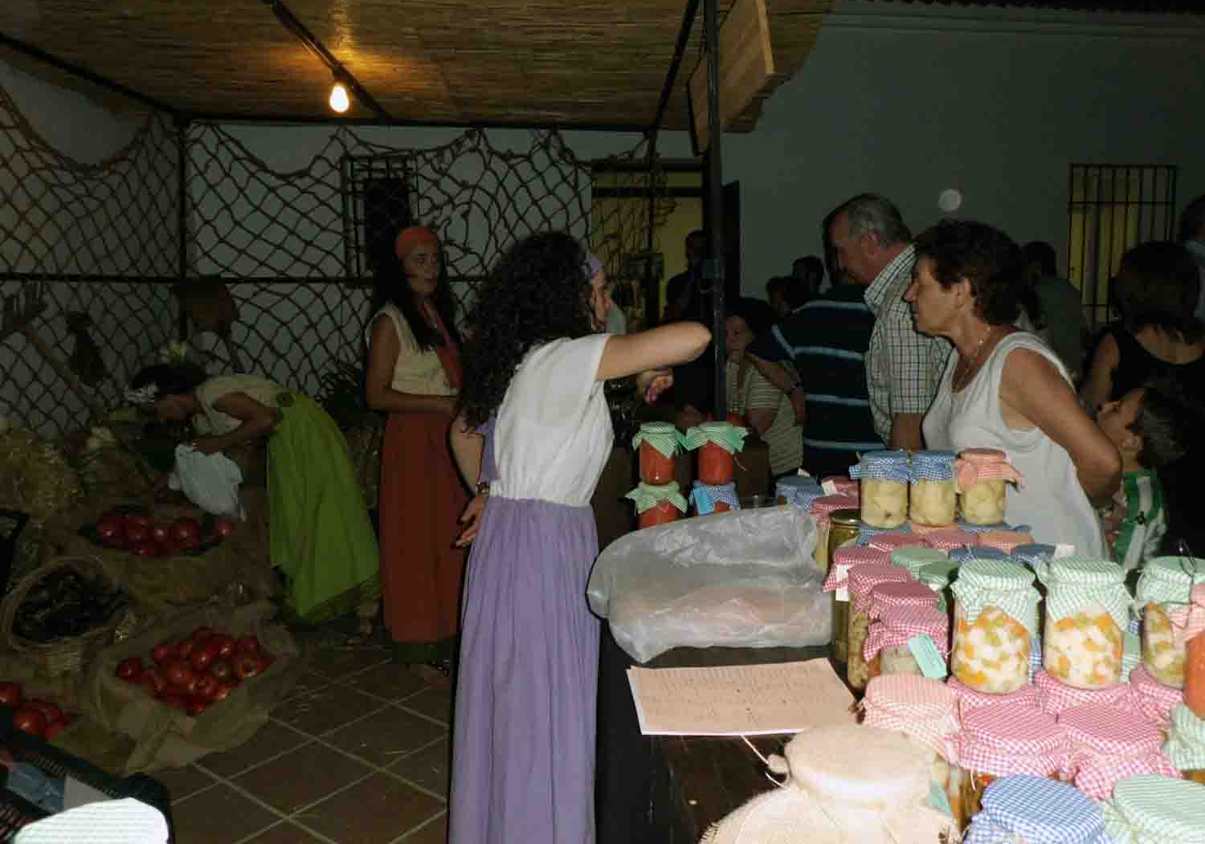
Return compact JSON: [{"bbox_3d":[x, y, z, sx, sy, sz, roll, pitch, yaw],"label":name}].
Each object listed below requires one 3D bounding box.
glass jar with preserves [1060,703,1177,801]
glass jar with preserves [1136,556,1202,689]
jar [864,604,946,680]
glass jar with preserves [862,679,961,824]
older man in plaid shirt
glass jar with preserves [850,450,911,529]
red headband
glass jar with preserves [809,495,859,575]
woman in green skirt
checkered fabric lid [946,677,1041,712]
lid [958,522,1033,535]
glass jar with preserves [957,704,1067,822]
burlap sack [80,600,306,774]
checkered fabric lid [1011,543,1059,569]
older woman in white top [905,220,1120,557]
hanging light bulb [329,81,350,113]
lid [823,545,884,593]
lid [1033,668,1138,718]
[{"bbox_3d":[0.478,0.301,0.847,0.100,0.050,0.100,-1,7,0],"label":"glass jar with preserves"},{"bbox_3d":[0.631,0.216,0.977,0.097,0.130,0.096,0,7,0],"label":"glass jar with preserves"},{"bbox_3d":[0.389,0.317,1.146,0.093,0.150,0.093,-1,7,0],"label":"jar"},{"bbox_3d":[0.323,0.353,0.957,0.104,0.132,0.104,0,7,0],"label":"glass jar with preserves"},{"bbox_3d":[0.782,0.264,2.416,0.400,1.695,0.500,1,8,12],"label":"older man in plaid shirt"},{"bbox_3d":[0.476,0.114,1.534,0.092,0.119,0.088,0,8,0],"label":"glass jar with preserves"},{"bbox_3d":[-0.669,-0.633,3.194,0.155,0.120,0.175,-5,8,-27],"label":"red headband"},{"bbox_3d":[0.451,0.223,1.730,0.095,0.155,0.095,0,8,0],"label":"glass jar with preserves"},{"bbox_3d":[-1.519,0.336,3.910,1.030,1.130,0.500,0,8,0],"label":"woman in green skirt"},{"bbox_3d":[0.420,0.301,0.974,0.106,0.036,0.106,0,7,0],"label":"checkered fabric lid"},{"bbox_3d":[0.670,0.191,1.549,0.115,0.043,0.100,0,8,0],"label":"lid"},{"bbox_3d":[0.374,0.345,0.829,0.089,0.155,0.089,0,8,0],"label":"glass jar with preserves"},{"bbox_3d":[-1.371,0.851,3.001,0.680,0.280,0.660,-1,7,0],"label":"burlap sack"},{"bbox_3d":[0.661,0.214,1.386,0.073,0.045,0.073,0,8,0],"label":"checkered fabric lid"},{"bbox_3d":[0.866,0.318,1.989,0.430,1.520,0.460,-1,7,-3],"label":"older woman in white top"},{"bbox_3d":[-0.914,-1.132,3.150,0.066,0.111,0.066,0,7,0],"label":"hanging light bulb"},{"bbox_3d":[0.380,0.222,1.357,0.093,0.053,0.090,0,8,0],"label":"lid"},{"bbox_3d":[0.490,0.279,0.920,0.096,0.048,0.096,0,8,0],"label":"lid"}]

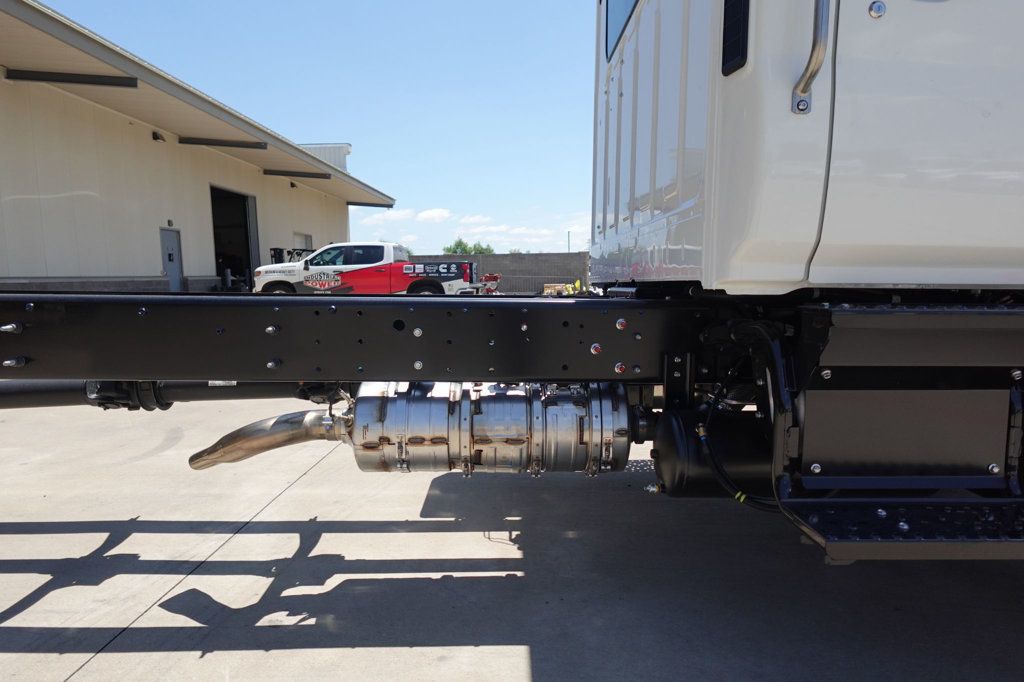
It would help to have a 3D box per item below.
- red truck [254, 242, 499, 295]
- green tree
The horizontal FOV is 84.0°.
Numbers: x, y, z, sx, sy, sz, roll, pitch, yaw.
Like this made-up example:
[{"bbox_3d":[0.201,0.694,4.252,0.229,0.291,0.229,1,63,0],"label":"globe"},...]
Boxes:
[{"bbox_3d":[-3.713,-1.653,15.147,6.080,1.920,2.080,0,7,3],"label":"red truck"},{"bbox_3d":[-4.545,-8.439,59.414,5.500,4.600,5.000,0,7,0],"label":"green tree"}]

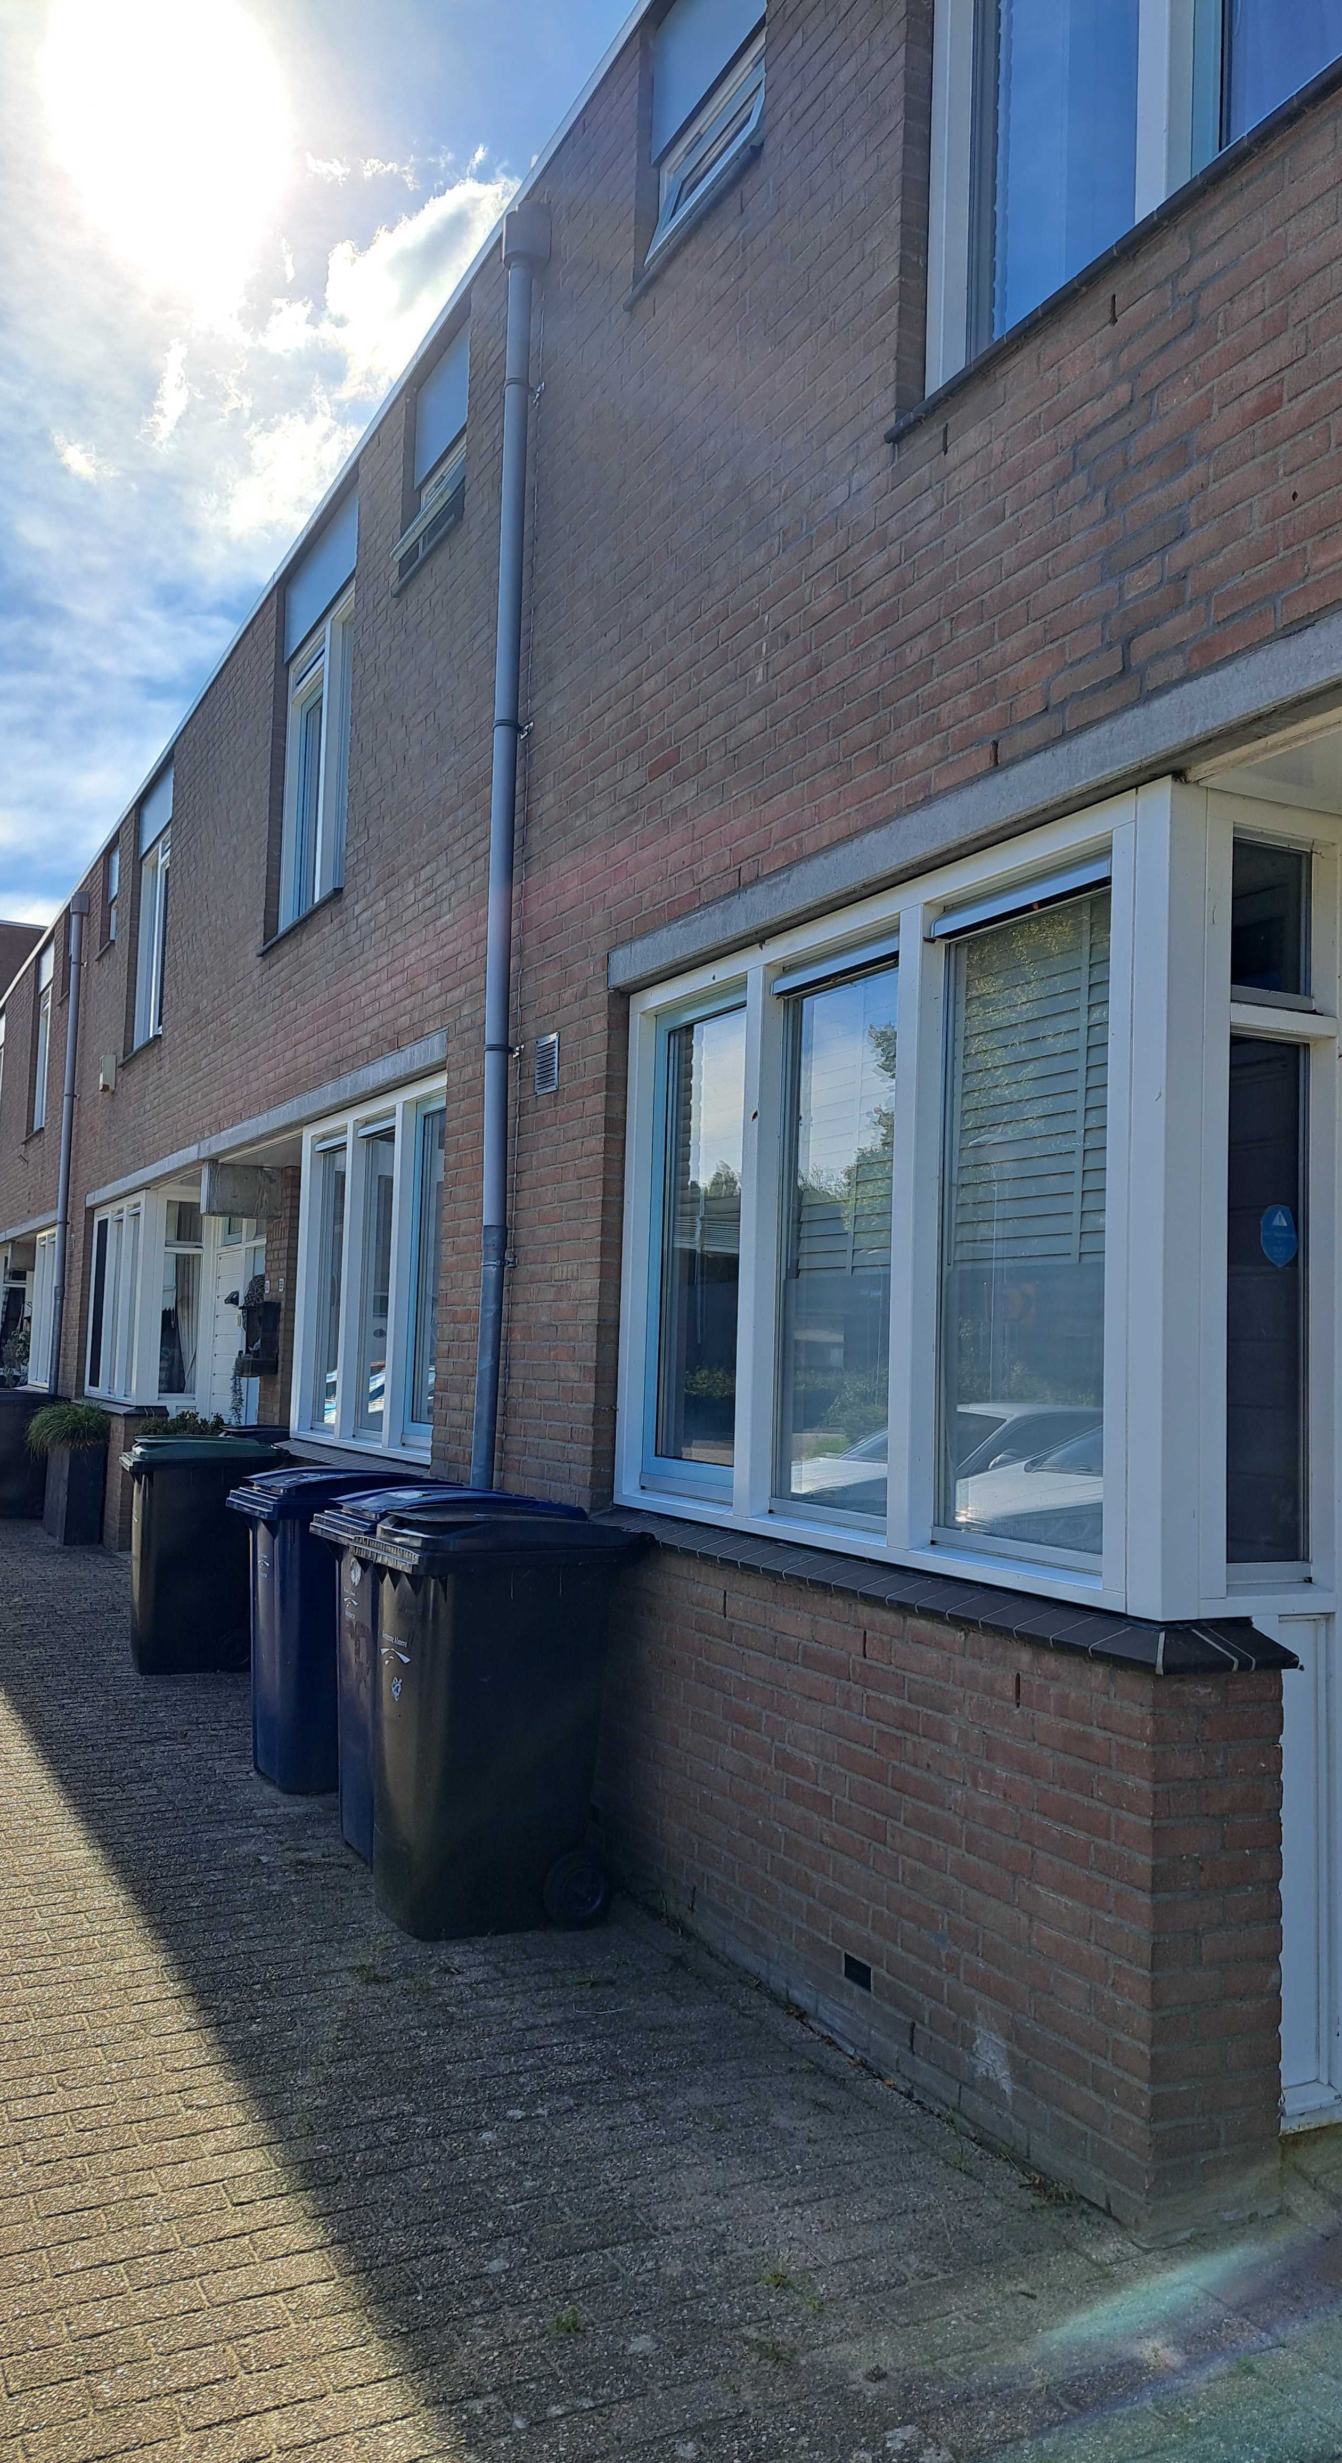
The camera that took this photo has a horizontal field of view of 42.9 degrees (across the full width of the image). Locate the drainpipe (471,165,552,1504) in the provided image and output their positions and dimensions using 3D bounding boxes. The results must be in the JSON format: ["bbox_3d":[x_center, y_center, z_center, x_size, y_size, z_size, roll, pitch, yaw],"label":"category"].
[{"bbox_3d":[-0.619,-0.895,5.998,0.190,5.635,0.200,4,-5,-27],"label":"drainpipe"}]

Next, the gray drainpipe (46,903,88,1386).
[{"bbox_3d":[-5.369,-0.308,15.095,0.134,5.480,0.165,3,-4,-27],"label":"gray drainpipe"}]

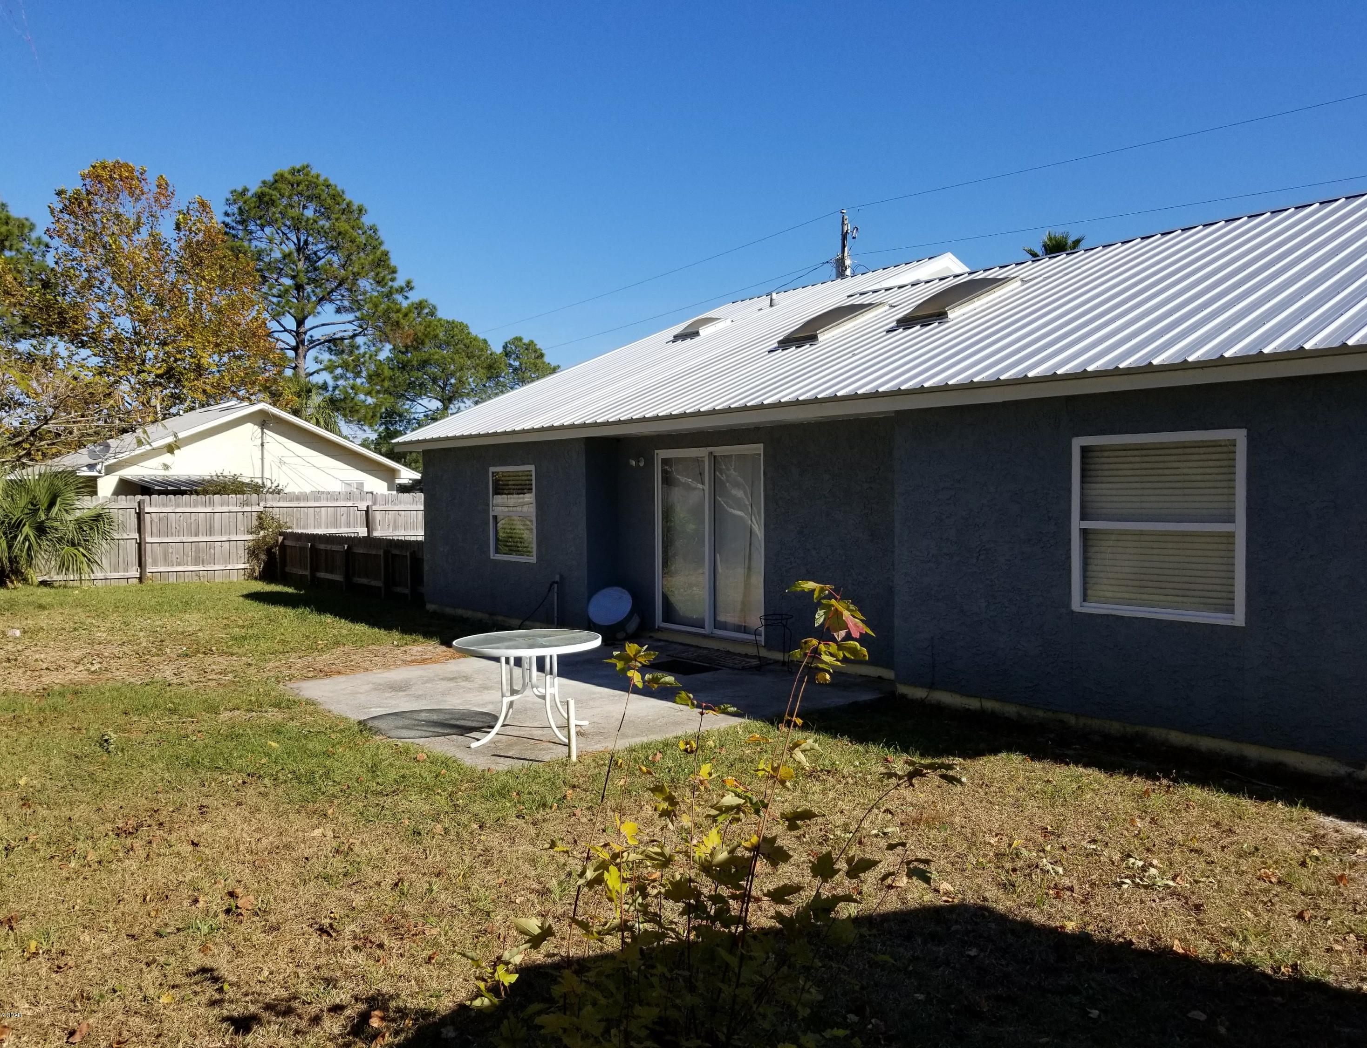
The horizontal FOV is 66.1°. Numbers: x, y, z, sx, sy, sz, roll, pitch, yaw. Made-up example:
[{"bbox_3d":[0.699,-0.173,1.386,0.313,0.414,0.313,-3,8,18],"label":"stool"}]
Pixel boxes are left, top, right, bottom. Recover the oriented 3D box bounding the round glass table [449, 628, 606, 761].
[{"bbox_3d":[-1.078,1.145,7.333,1.004,0.684,1.004,0,2,0],"label":"round glass table"}]

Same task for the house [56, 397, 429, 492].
[{"bbox_3d":[-15.274,-1.347,34.908,9.100,4.500,10.500,-2,2,-39],"label":"house"}]

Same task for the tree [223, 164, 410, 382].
[{"bbox_3d":[-16.367,-7.731,47.239,7.892,16.567,7.892,-1,2,-19],"label":"tree"}]

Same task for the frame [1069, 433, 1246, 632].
[{"bbox_3d":[3.173,0.018,7.088,0.060,1.167,1.100,-2,2,-39],"label":"frame"}]

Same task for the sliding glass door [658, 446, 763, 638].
[{"bbox_3d":[0.275,0.191,11.438,0.120,2.039,1.790,-2,2,-39],"label":"sliding glass door"}]

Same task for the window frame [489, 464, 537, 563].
[{"bbox_3d":[-2.197,-0.130,13.595,0.100,1.218,1.154,-2,2,-39],"label":"window frame"}]

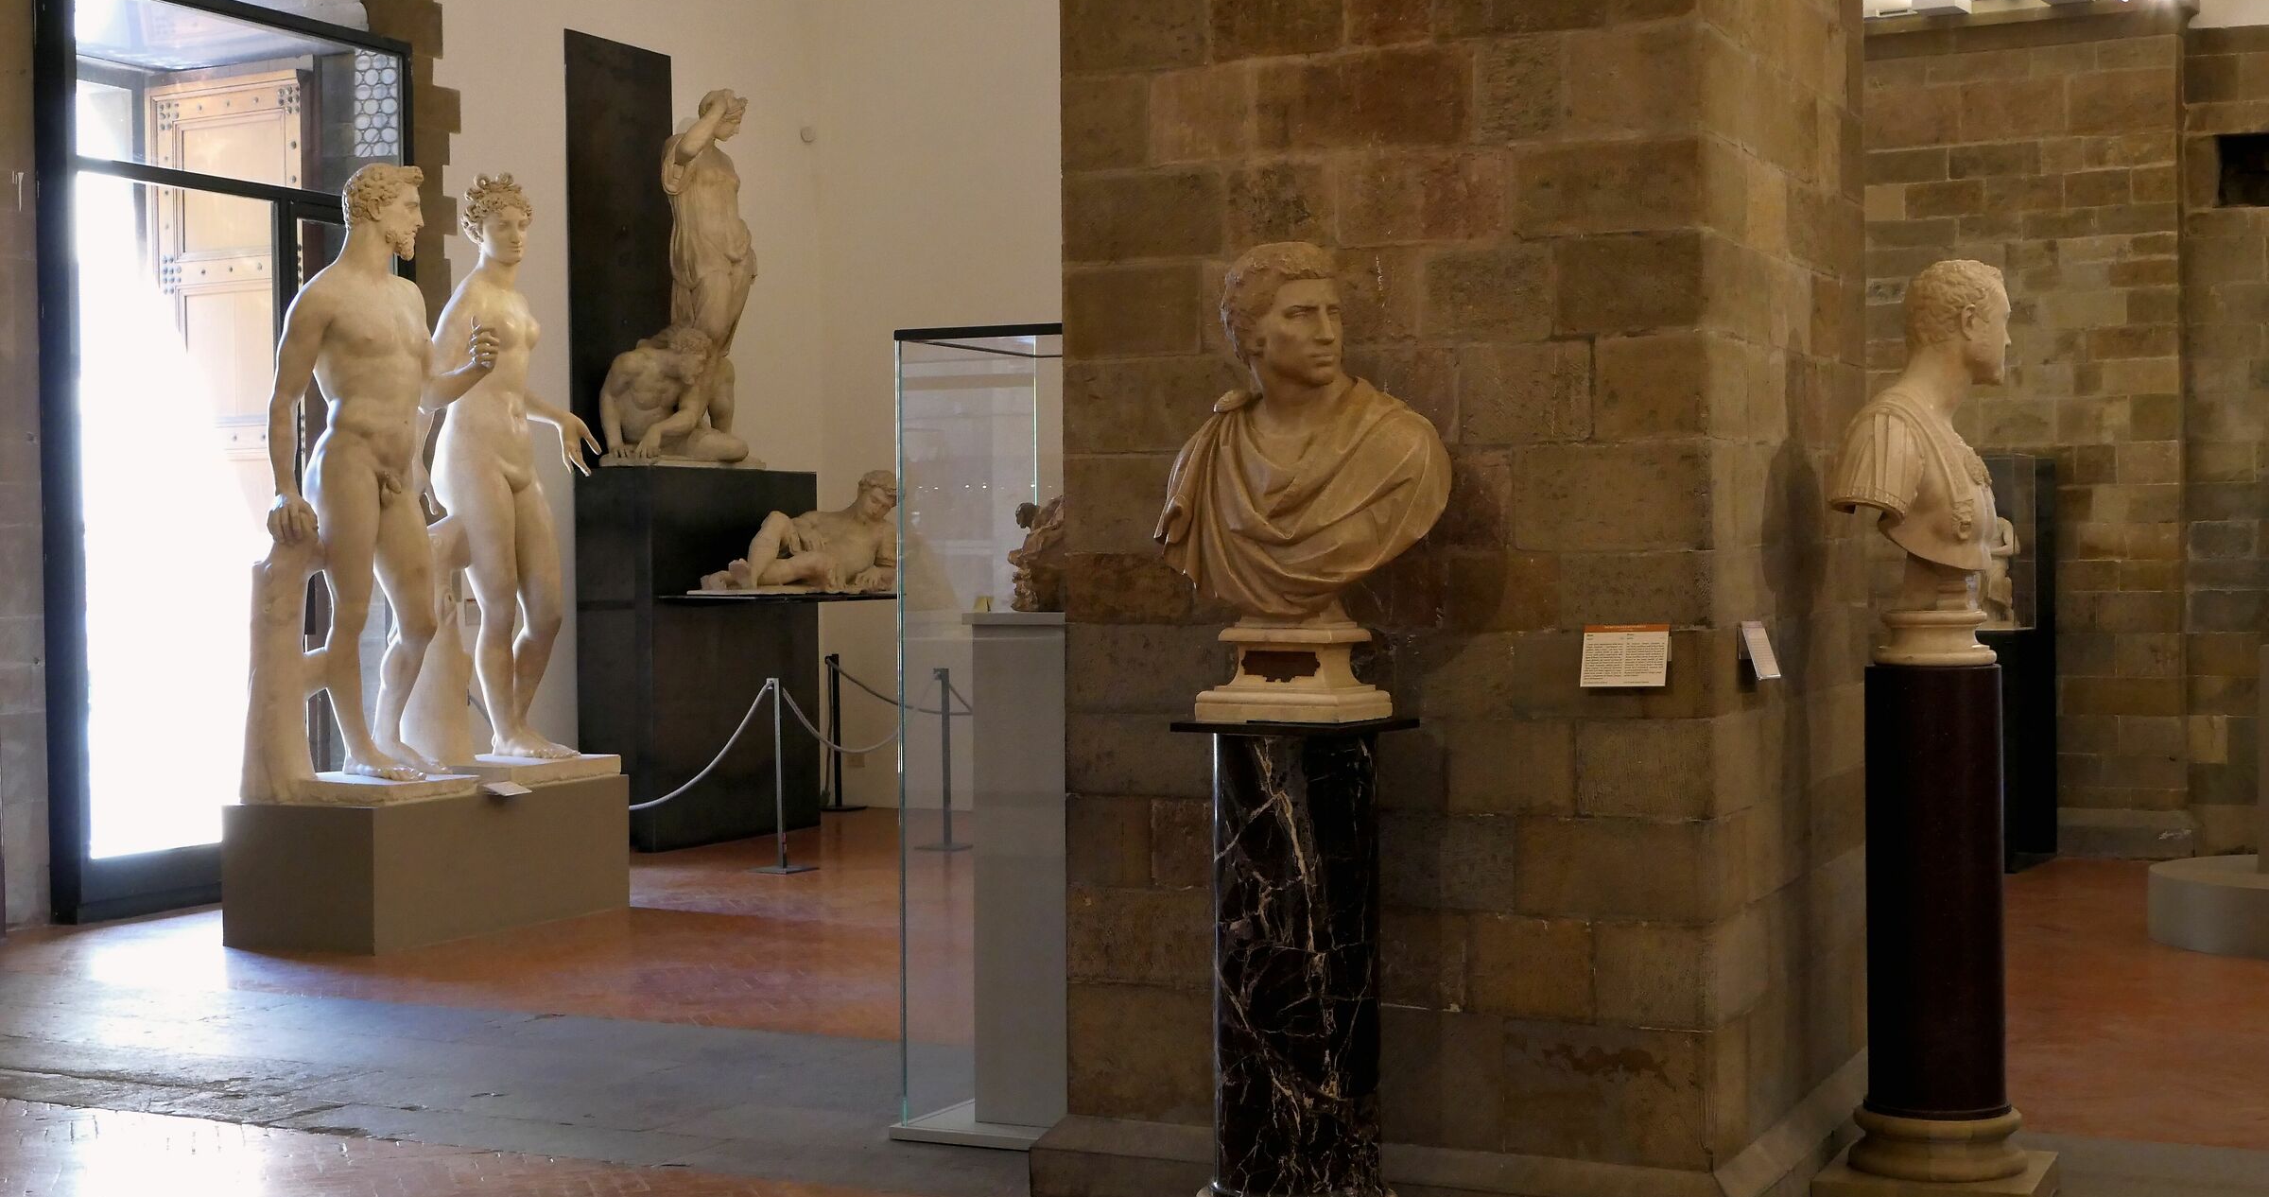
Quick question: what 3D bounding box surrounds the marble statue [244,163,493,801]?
[{"bbox_3d":[-2.768,-0.426,11.258,0.600,2.309,0.660,0,2,28],"label":"marble statue"}]

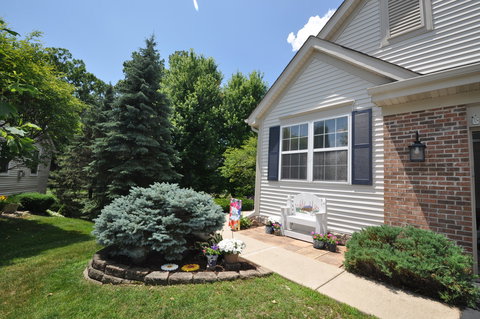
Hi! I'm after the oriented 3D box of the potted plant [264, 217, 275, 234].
[{"bbox_3d":[0.727,1.569,4.830,0.240,0.350,0.240,3,-5,0],"label":"potted plant"}]

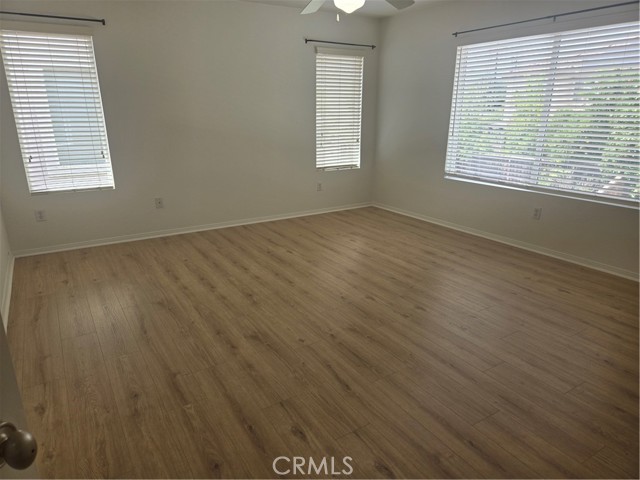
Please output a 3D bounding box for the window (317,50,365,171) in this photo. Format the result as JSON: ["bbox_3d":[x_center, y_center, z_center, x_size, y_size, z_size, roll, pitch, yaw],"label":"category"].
[{"bbox_3d":[0.266,-1.731,5.819,0.763,1.498,0.070,-10,20,-32],"label":"window"}]

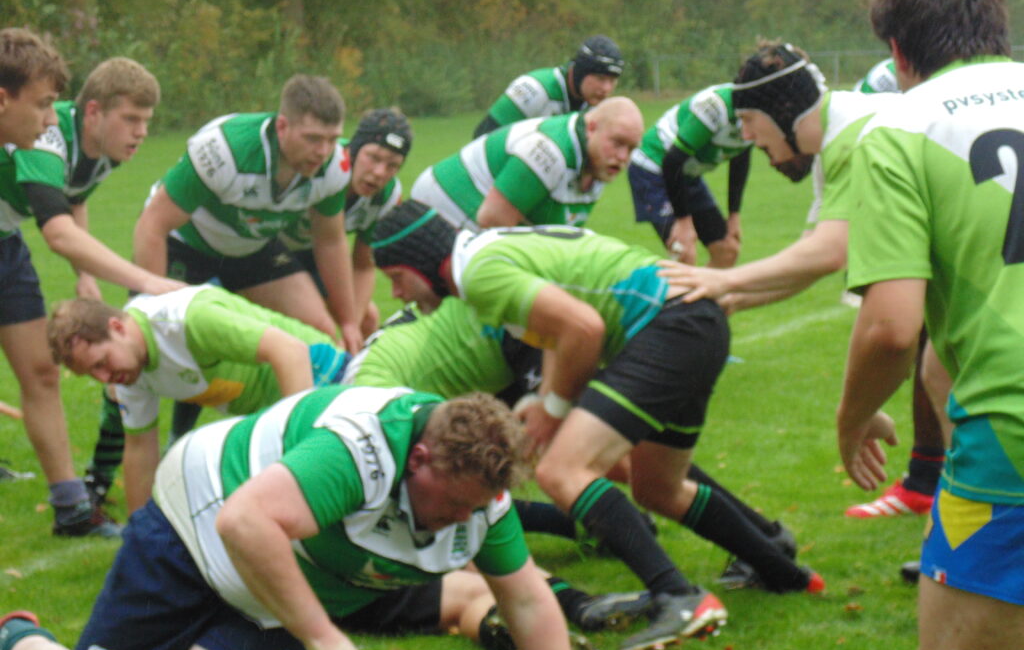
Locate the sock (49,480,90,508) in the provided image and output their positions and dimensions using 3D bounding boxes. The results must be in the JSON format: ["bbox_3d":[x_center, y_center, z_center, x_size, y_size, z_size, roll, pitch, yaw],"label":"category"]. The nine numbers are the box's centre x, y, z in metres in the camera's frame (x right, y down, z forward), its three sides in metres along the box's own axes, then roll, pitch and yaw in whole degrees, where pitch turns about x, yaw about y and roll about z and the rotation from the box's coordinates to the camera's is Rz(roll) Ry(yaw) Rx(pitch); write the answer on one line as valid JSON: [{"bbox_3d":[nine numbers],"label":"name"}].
[{"bbox_3d":[-1.290,0.503,8.450,0.125,0.110,0.105,-10,7,16],"label":"sock"}]

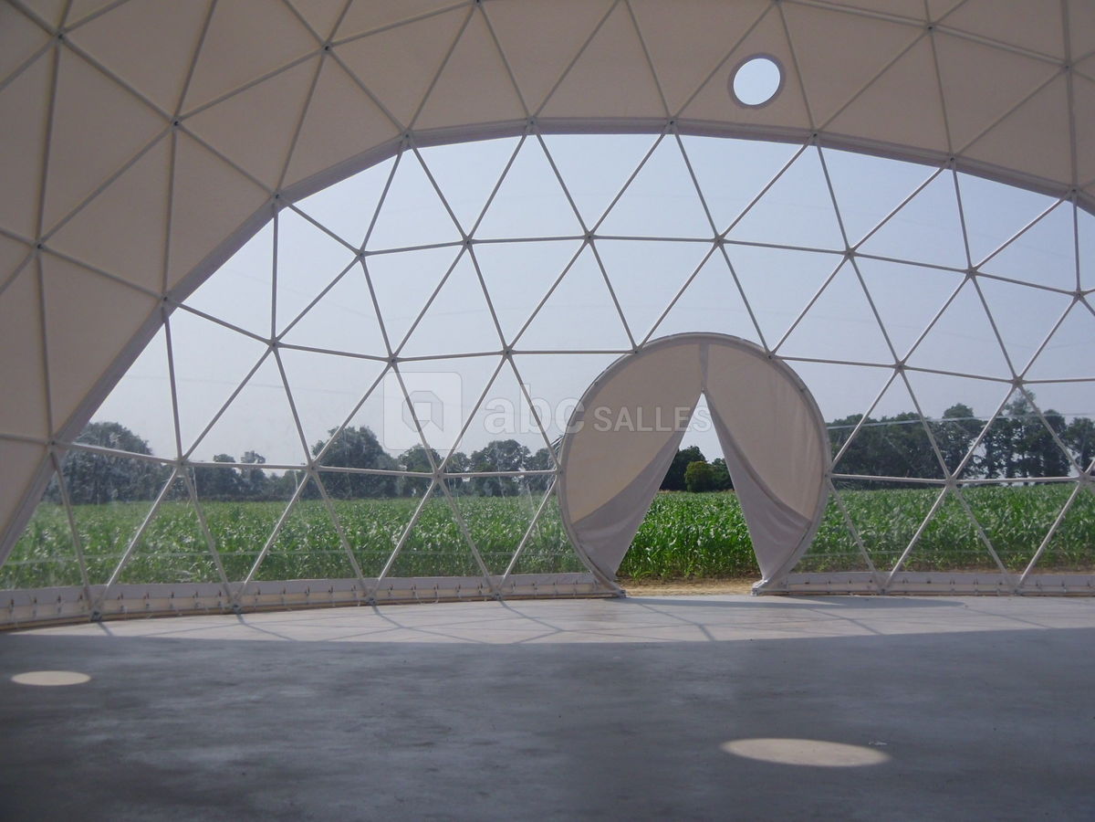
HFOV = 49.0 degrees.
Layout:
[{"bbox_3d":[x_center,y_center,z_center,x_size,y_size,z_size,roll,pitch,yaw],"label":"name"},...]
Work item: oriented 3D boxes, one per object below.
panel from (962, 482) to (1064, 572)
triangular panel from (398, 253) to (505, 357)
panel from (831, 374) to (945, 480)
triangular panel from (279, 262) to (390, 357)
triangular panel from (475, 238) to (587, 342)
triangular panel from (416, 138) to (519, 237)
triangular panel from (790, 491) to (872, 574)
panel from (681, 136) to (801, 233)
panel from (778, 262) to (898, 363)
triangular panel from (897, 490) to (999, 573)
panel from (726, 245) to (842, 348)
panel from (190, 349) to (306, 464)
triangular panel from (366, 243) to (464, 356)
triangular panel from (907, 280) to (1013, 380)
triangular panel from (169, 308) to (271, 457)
[{"bbox_3d":[8.991,2.339,22.891,2.179,1.963,0.040,-3,1,18],"label":"panel"},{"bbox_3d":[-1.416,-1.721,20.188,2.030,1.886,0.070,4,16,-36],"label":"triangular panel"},{"bbox_3d":[6.664,0.275,23.206,2.168,2.007,0.040,2,9,6],"label":"panel"},{"bbox_3d":[-3.188,-1.688,19.250,0.040,1.494,2.186,24,12,42],"label":"triangular panel"},{"bbox_3d":[-0.386,-2.035,21.197,2.155,1.896,0.040,-7,26,-26],"label":"triangular panel"},{"bbox_3d":[-1.429,-3.674,19.033,1.733,1.786,0.070,5,28,-40],"label":"triangular panel"},{"bbox_3d":[5.424,2.328,22.933,1.560,1.570,0.070,0,-2,1],"label":"triangular panel"},{"bbox_3d":[3.282,-4.021,21.462,2.426,1.970,0.040,2,33,-12],"label":"panel"},{"bbox_3d":[5.588,-1.894,22.687,2.291,1.939,0.040,4,19,0],"label":"panel"},{"bbox_3d":[7.538,2.274,22.707,1.840,1.563,0.070,-1,-2,13],"label":"triangular panel"},{"bbox_3d":[4.275,-2.048,22.590,2.288,1.980,0.040,4,22,-6],"label":"panel"},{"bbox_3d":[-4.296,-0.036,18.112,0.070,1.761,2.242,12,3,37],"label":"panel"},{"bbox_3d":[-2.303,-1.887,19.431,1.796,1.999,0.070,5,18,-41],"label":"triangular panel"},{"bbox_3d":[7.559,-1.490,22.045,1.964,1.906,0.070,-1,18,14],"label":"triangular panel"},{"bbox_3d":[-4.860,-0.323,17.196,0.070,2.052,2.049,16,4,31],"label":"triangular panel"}]

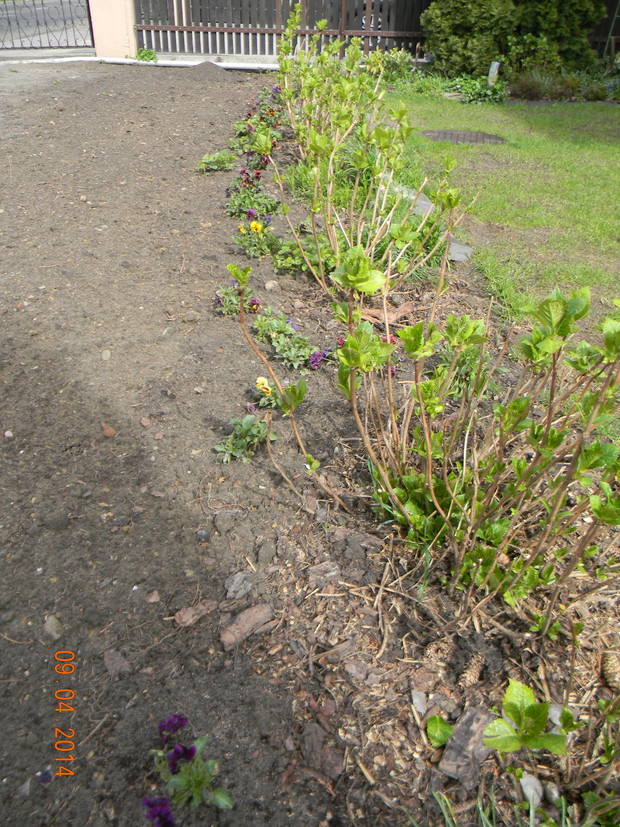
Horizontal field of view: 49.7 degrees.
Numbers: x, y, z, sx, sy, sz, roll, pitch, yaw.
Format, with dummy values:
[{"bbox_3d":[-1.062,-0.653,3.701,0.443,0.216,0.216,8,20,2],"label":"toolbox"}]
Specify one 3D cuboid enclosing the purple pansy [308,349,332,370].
[{"bbox_3d":[0.044,-0.226,2.800,0.090,0.075,0.055,14,37,20],"label":"purple pansy"}]

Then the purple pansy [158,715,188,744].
[{"bbox_3d":[-0.288,0.666,1.410,0.060,0.050,0.042,-19,39,-26],"label":"purple pansy"}]

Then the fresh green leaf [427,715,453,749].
[{"bbox_3d":[0.287,0.704,1.480,0.056,0.035,0.075,0,35,0],"label":"fresh green leaf"}]

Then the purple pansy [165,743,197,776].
[{"bbox_3d":[-0.261,0.702,1.360,0.060,0.050,0.042,-7,35,-10],"label":"purple pansy"}]

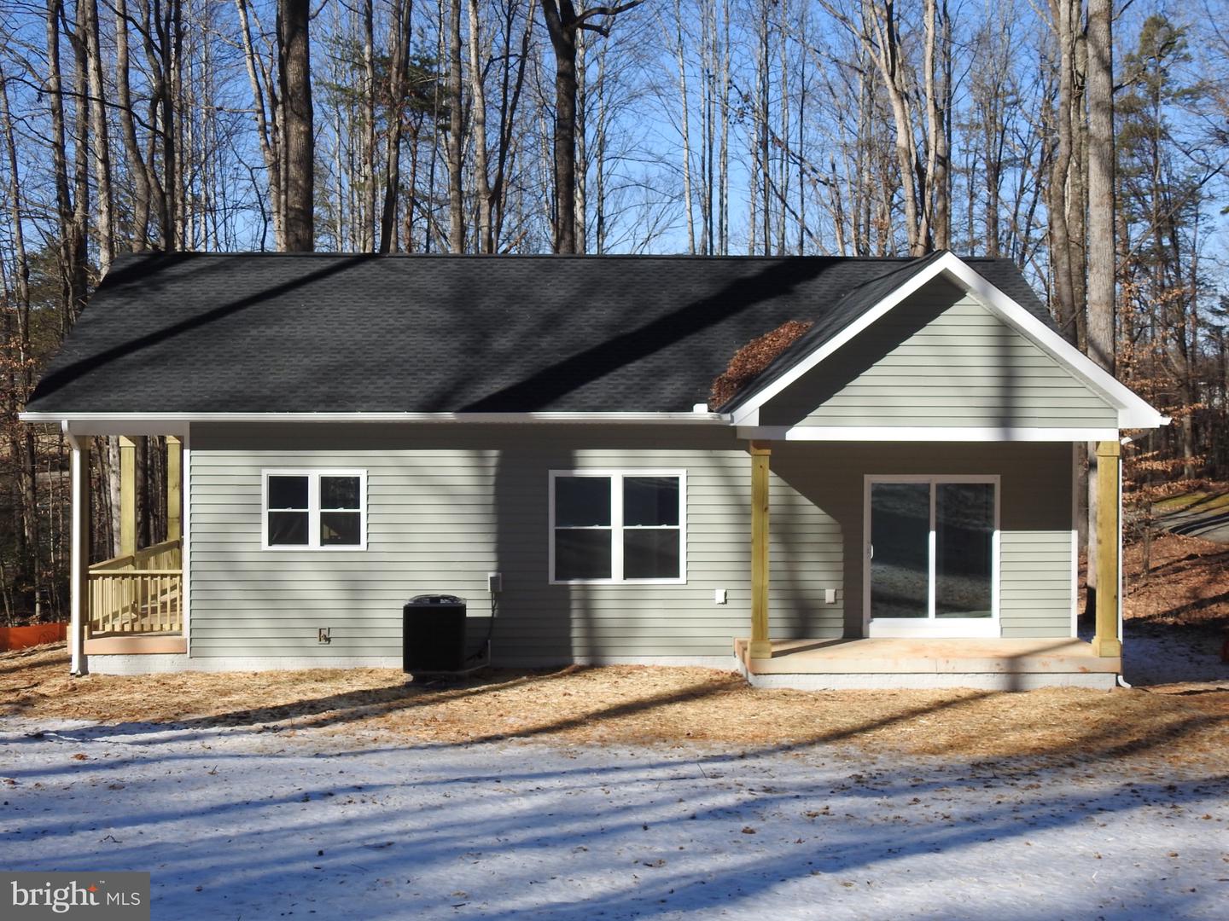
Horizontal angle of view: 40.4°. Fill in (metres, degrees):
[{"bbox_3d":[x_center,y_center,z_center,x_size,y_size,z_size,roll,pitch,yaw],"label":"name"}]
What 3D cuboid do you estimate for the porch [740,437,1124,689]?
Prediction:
[{"bbox_3d":[3.968,1.274,21.575,4.651,3.094,1.800,0,1,-2],"label":"porch"}]

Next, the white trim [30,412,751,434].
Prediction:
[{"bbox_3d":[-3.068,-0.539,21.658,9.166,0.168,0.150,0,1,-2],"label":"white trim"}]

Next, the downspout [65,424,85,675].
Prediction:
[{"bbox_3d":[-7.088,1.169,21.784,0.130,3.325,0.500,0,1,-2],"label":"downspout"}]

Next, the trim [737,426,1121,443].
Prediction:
[{"bbox_3d":[3.965,-0.327,20.737,4.612,0.182,0.150,0,1,-2],"label":"trim"}]

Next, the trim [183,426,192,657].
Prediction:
[{"bbox_3d":[-5.657,1.069,22.134,0.093,3.079,0.095,0,1,-2],"label":"trim"}]

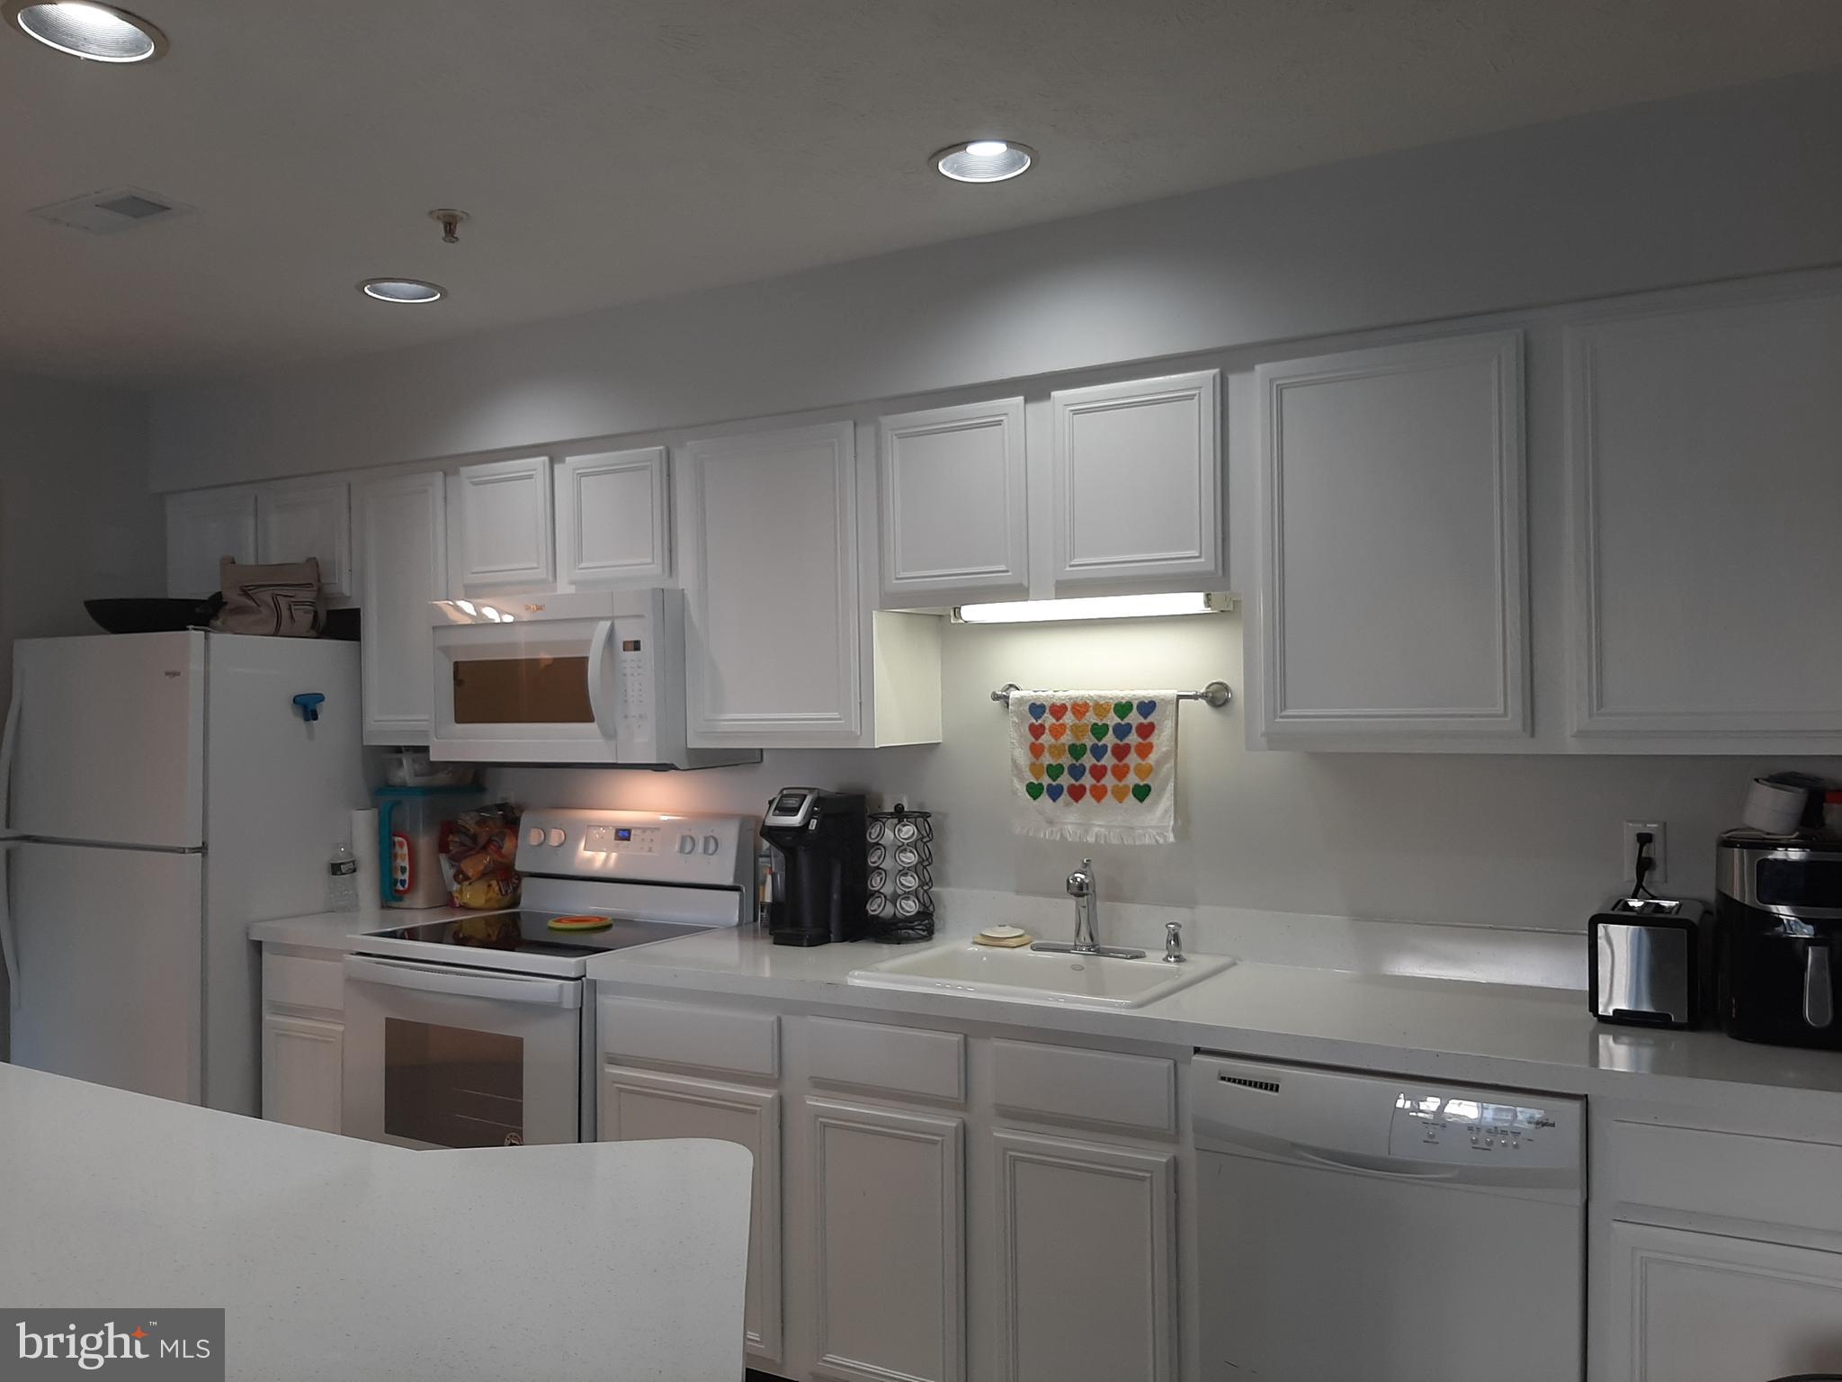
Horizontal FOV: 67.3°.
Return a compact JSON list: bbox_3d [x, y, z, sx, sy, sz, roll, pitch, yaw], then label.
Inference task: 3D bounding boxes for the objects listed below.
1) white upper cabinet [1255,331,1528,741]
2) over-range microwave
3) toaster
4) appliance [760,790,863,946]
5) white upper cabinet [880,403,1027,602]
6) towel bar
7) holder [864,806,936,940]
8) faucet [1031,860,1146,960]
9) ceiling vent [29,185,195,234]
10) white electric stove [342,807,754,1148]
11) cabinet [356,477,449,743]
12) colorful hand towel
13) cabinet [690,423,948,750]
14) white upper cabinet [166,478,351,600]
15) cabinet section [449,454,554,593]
[{"bbox_3d":[0.931,-0.267,2.682,0.500,0.743,0.330,-1,-1,29],"label":"white upper cabinet"},{"bbox_3d":[-0.854,-0.023,3.602,0.758,0.424,0.435,-1,-1,29],"label":"over-range microwave"},{"bbox_3d":[1.296,0.476,2.466,0.170,0.188,0.260,-1,-1,29],"label":"toaster"},{"bbox_3d":[-0.273,0.420,3.351,0.195,0.355,0.245,-1,-1,29],"label":"appliance"},{"bbox_3d":[0.142,-0.404,3.119,0.384,0.441,0.330,-1,-1,29],"label":"white upper cabinet"},{"bbox_3d":[0.409,0.011,3.094,0.550,0.062,0.085,-1,-1,29],"label":"towel bar"},{"bbox_3d":[-0.053,0.433,3.291,0.157,0.320,0.157,0,-1,0],"label":"holder"},{"bbox_3d":[0.347,0.471,2.984,0.260,0.220,0.170,-1,-1,22],"label":"faucet"},{"bbox_3d":[-1.630,-0.958,2.791,0.325,0.020,0.160,-1,-1,29],"label":"ceiling vent"},{"bbox_3d":[-0.914,0.921,3.461,0.761,1.188,0.680,-1,-1,29],"label":"white electric stove"},{"bbox_3d":[-1.326,-0.234,3.922,0.375,0.765,0.334,-1,-1,29],"label":"cabinet"},{"bbox_3d":[0.381,0.166,3.075,0.400,0.335,0.050,-1,-1,29],"label":"colorful hand towel"},{"bbox_3d":[-0.264,-0.246,3.340,0.530,0.763,0.330,-1,-1,29],"label":"cabinet"},{"bbox_3d":[-1.908,-0.420,4.249,0.900,0.375,0.334,-1,-1,29],"label":"white upper cabinet"},{"bbox_3d":[-1.013,-0.423,3.732,0.377,0.343,0.318,-1,-1,29],"label":"cabinet section"}]

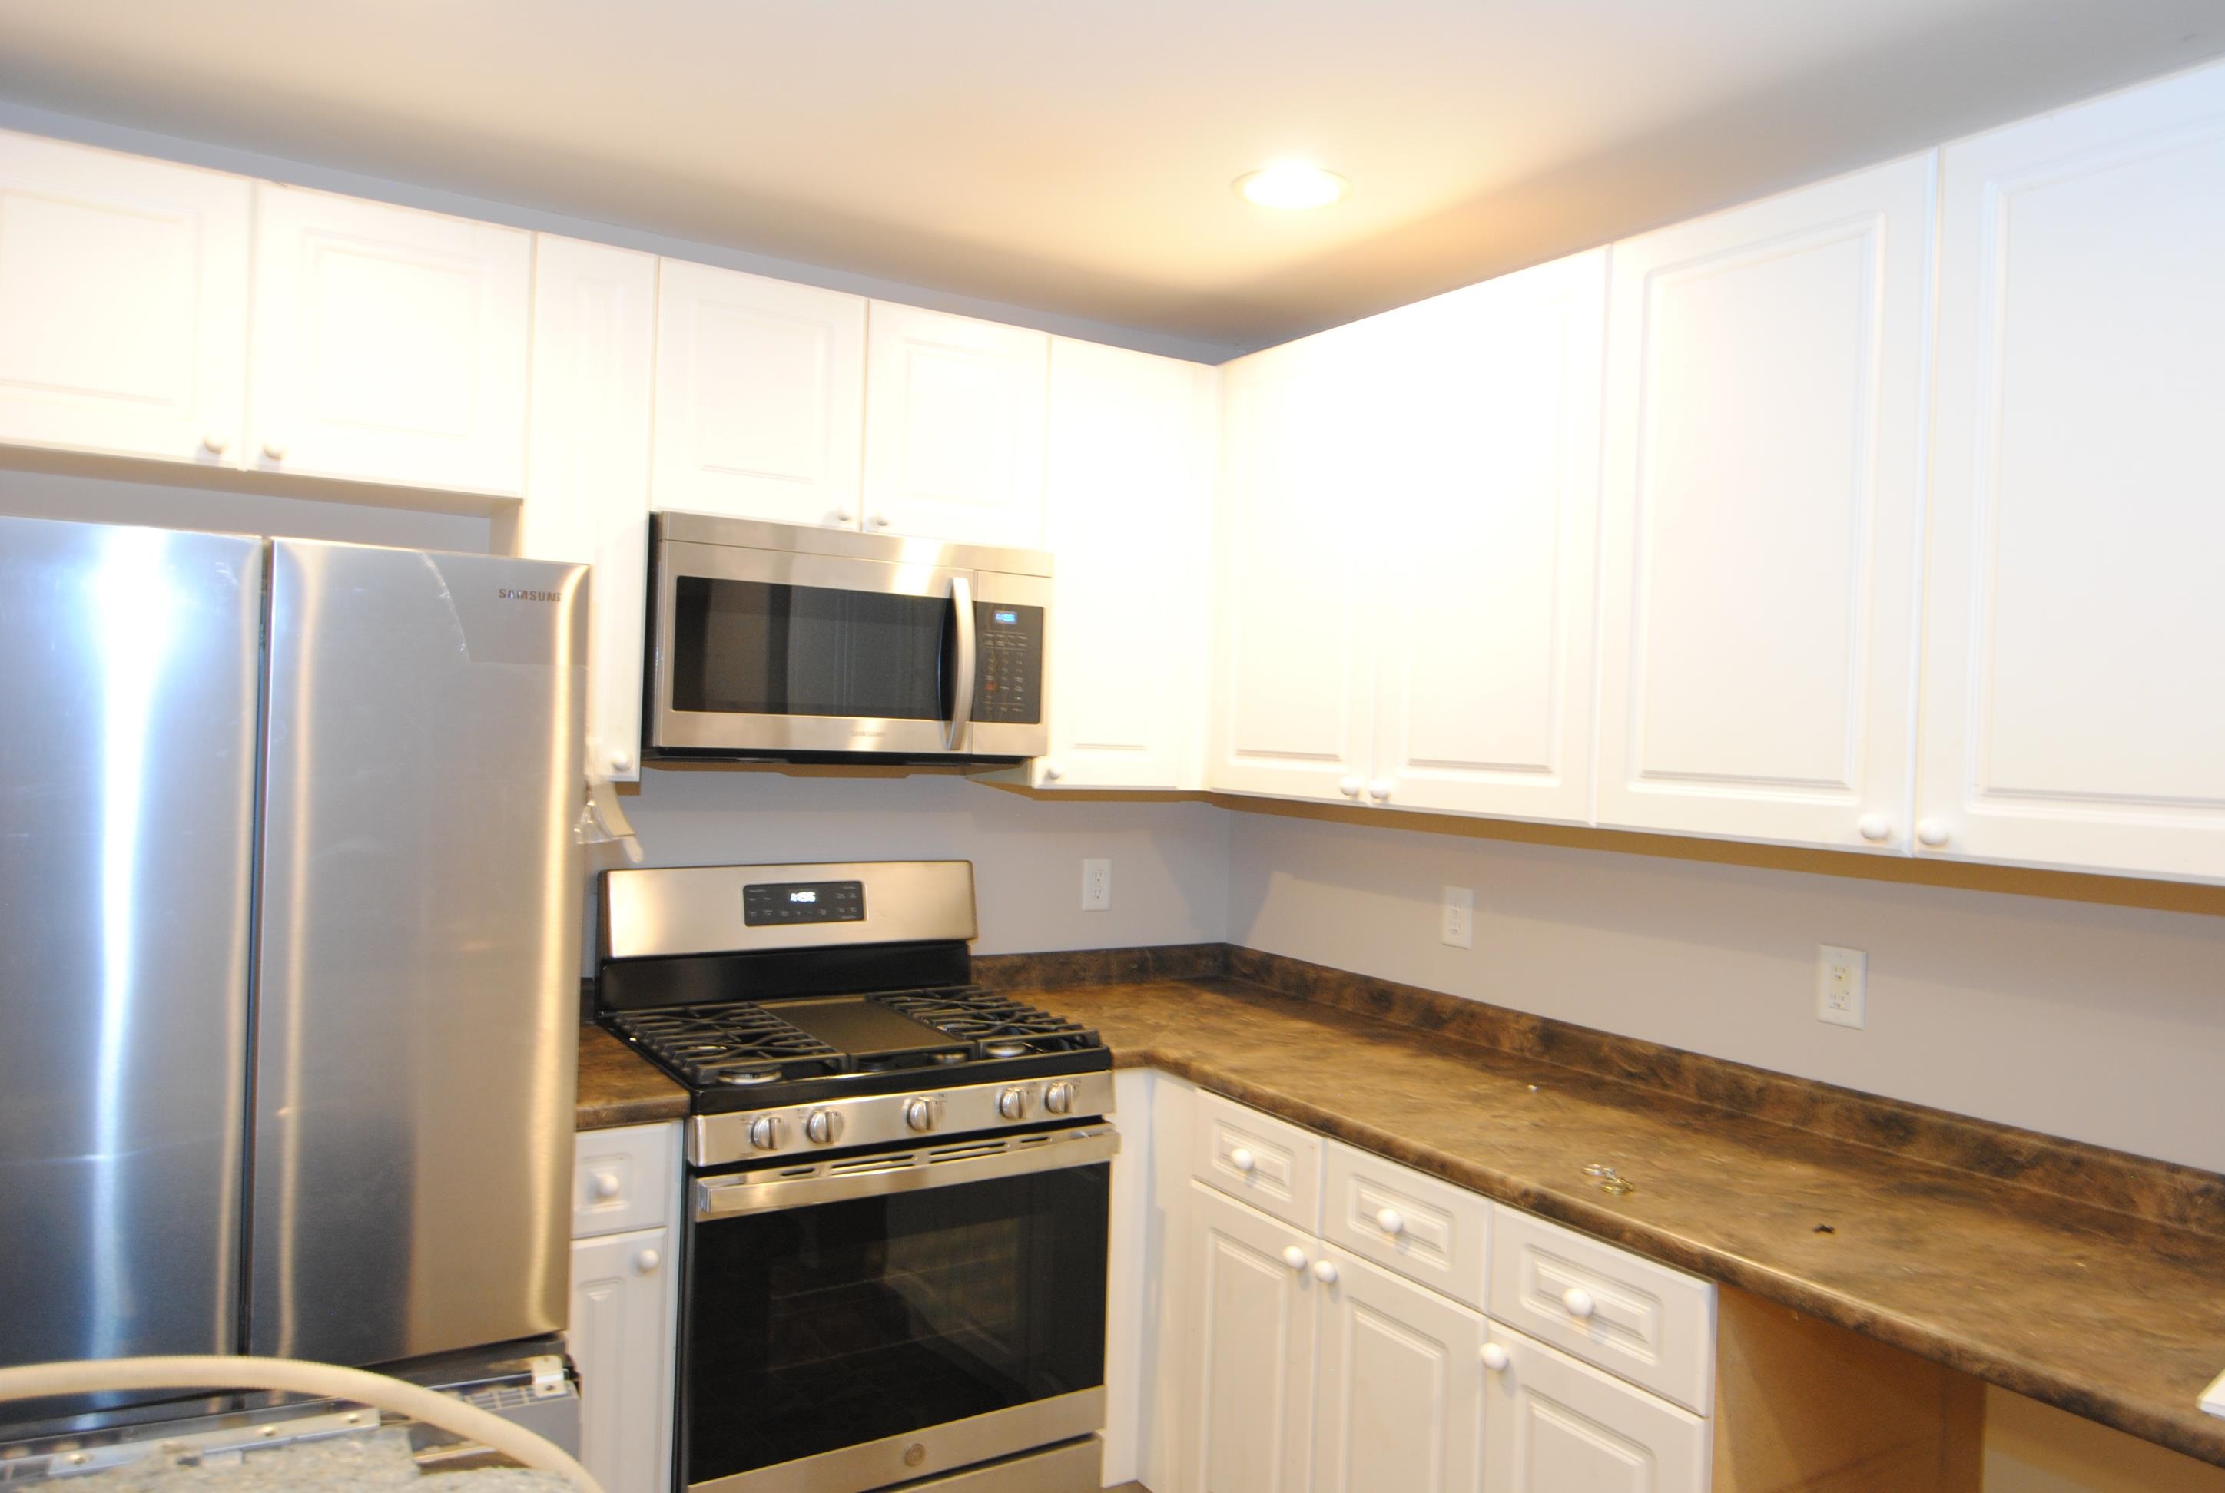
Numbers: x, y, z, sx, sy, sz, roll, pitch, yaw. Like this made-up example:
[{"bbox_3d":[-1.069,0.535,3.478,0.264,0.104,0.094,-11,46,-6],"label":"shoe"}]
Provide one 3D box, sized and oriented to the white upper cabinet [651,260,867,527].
[{"bbox_3d":[-0.688,-0.605,2.710,0.374,0.423,0.312,1,1,-33],"label":"white upper cabinet"}]

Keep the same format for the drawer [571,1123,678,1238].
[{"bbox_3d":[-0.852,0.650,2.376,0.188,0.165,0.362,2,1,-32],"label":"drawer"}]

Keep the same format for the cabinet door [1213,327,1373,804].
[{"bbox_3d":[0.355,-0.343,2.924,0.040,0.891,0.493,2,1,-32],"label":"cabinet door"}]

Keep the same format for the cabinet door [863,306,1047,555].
[{"bbox_3d":[-0.293,-0.595,2.800,0.376,0.421,0.030,1,1,-33],"label":"cabinet door"}]

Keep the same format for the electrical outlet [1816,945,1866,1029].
[{"bbox_3d":[1.103,0.365,2.255,0.009,0.117,0.073,1,1,-33],"label":"electrical outlet"}]

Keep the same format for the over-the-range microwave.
[{"bbox_3d":[-0.534,-0.179,2.832,0.755,0.419,0.395,2,1,-32],"label":"over-the-range microwave"}]

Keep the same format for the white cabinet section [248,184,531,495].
[{"bbox_3d":[-1.195,-0.625,2.441,0.388,0.429,0.323,2,1,-32],"label":"white cabinet section"}]

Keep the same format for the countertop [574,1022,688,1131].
[{"bbox_3d":[-0.905,0.545,2.481,0.206,0.038,0.632,2,1,-32],"label":"countertop"}]

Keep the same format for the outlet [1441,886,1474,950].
[{"bbox_3d":[0.675,0.337,2.920,0.009,0.114,0.072,1,1,-33],"label":"outlet"}]

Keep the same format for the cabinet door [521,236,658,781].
[{"bbox_3d":[-0.864,-0.378,2.442,0.190,0.880,0.030,1,1,-33],"label":"cabinet door"}]

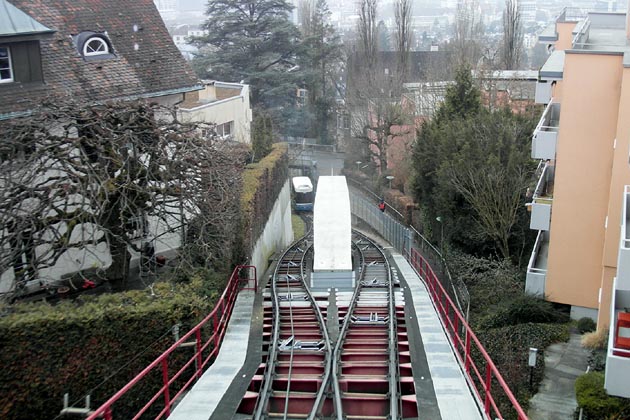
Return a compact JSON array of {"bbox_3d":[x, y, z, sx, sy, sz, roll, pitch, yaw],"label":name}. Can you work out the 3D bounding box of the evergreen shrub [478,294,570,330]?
[{"bbox_3d":[7.550,3.750,25.800,3.050,1.200,2.100,5,18,17],"label":"evergreen shrub"}]

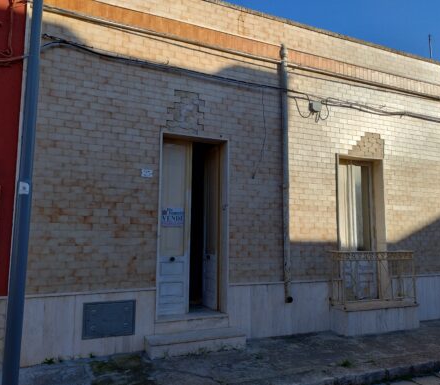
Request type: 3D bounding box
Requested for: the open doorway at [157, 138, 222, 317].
[{"bbox_3d":[-0.441,0.541,5.867,1.104,2.740,0.340,3,-8,-23],"label":"open doorway"}]

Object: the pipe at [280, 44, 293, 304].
[{"bbox_3d":[1.140,-0.410,6.396,0.120,4.526,0.130,3,-8,-23],"label":"pipe"}]

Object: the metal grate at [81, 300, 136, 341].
[{"bbox_3d":[-1.506,1.742,5.070,0.699,0.472,0.035,3,-8,-23],"label":"metal grate"}]

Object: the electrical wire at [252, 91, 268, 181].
[{"bbox_3d":[0.681,-1.027,6.332,0.255,1.626,0.030,3,-8,-23],"label":"electrical wire"}]

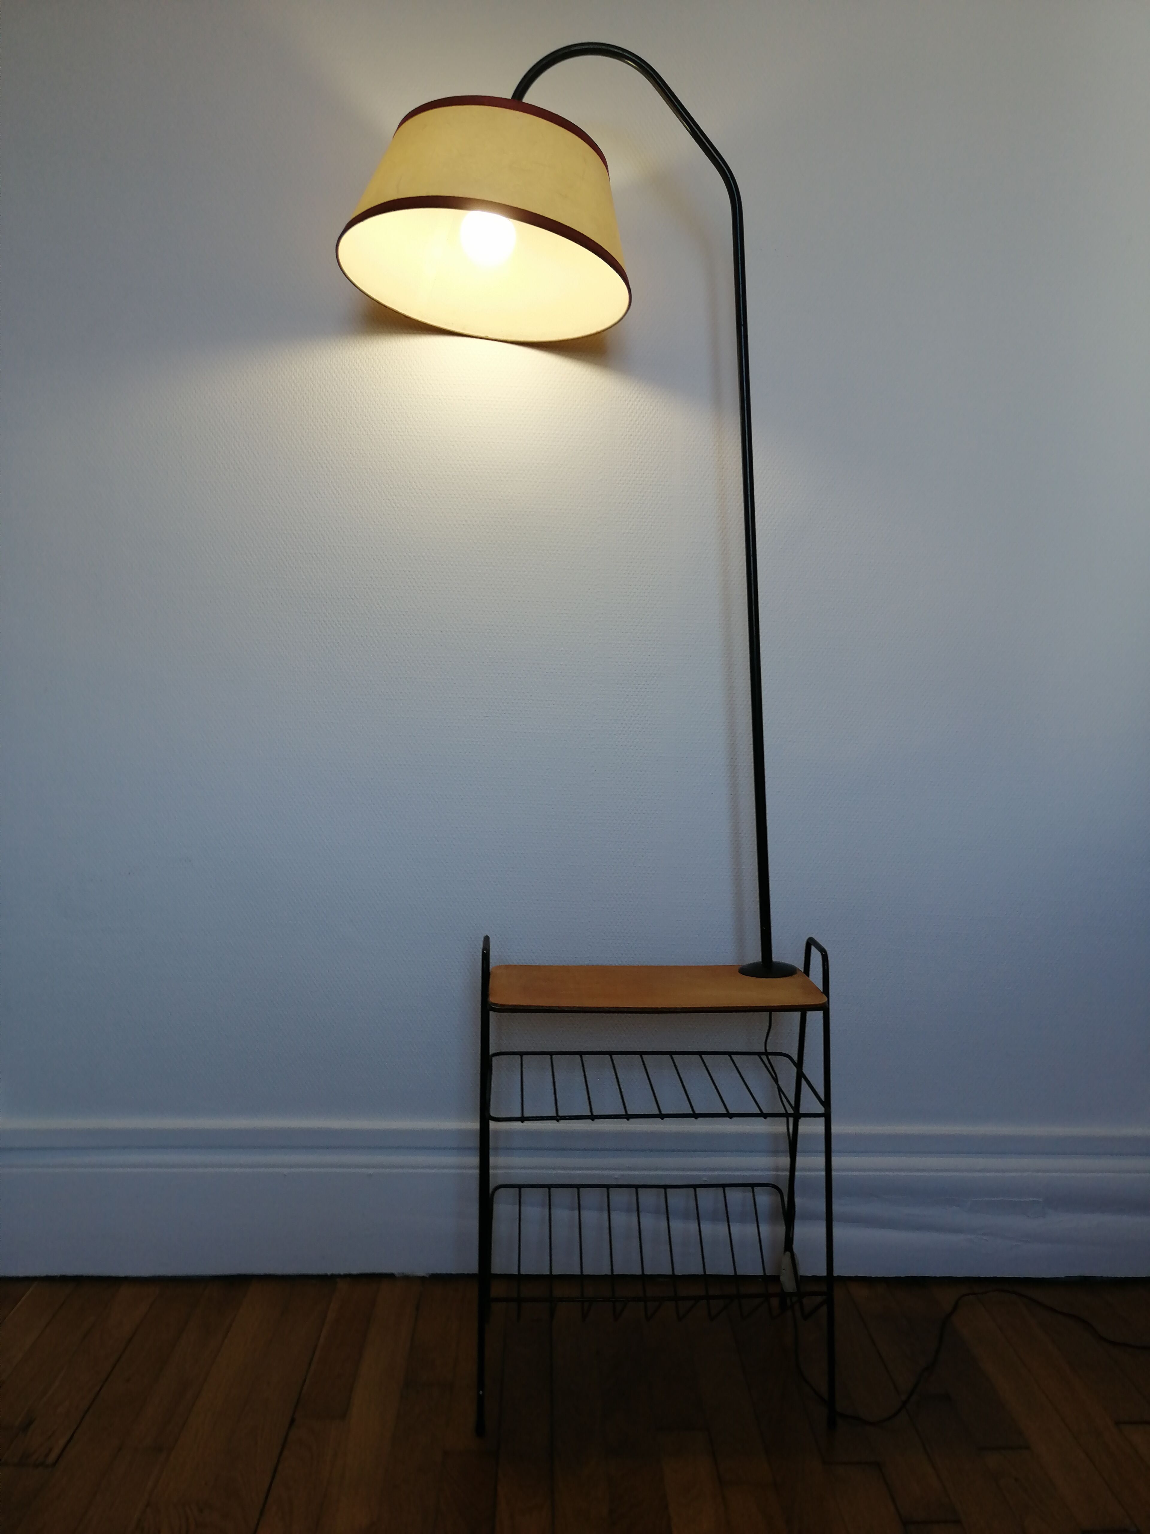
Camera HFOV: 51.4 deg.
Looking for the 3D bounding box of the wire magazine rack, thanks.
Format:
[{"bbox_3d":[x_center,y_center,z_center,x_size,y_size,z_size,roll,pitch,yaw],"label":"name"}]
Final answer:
[{"bbox_3d":[0.101,0.528,1.635,0.455,0.597,0.317,0,5,-3],"label":"wire magazine rack"}]

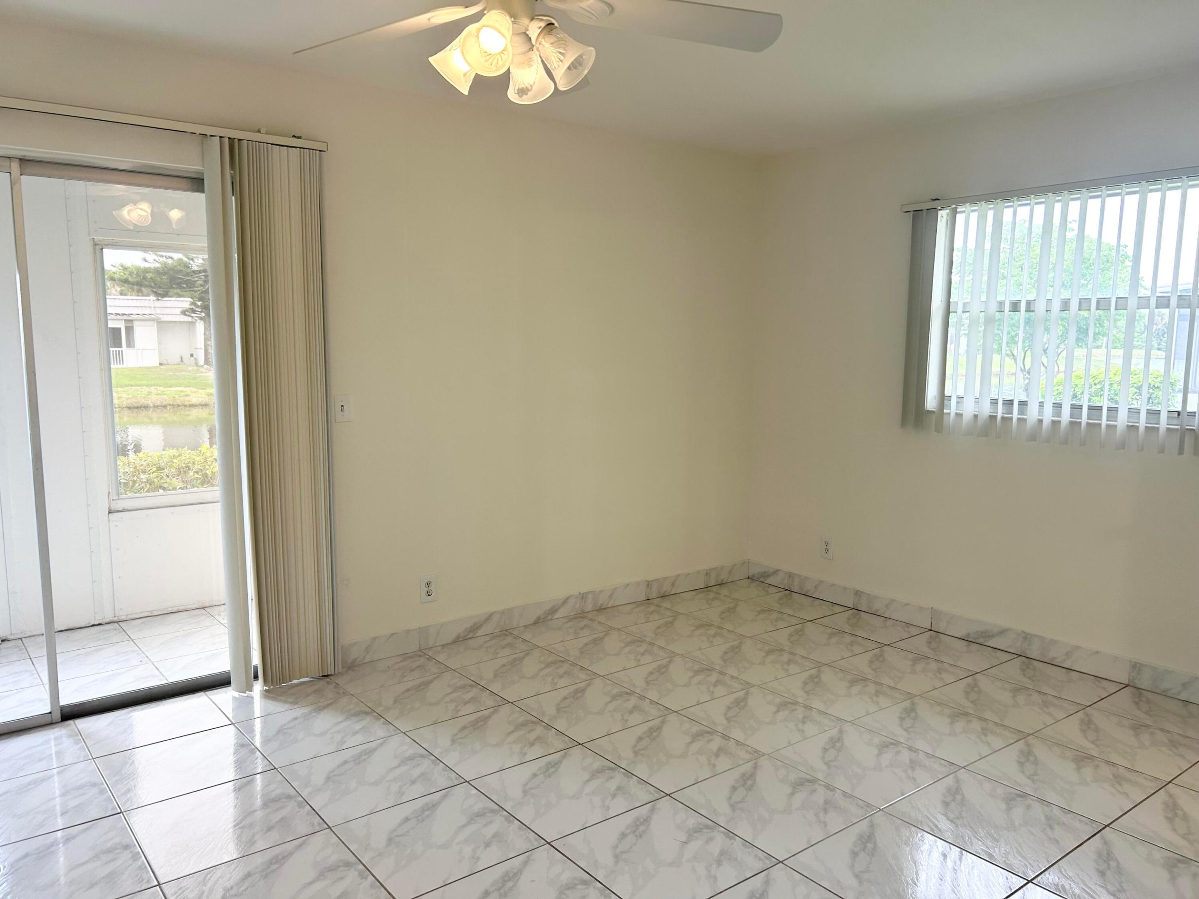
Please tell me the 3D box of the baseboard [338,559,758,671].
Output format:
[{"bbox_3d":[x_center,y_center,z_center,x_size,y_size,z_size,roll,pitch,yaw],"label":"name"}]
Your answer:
[{"bbox_3d":[-0.112,0.801,4.634,2.564,0.111,0.016,-4,8,-38],"label":"baseboard"}]

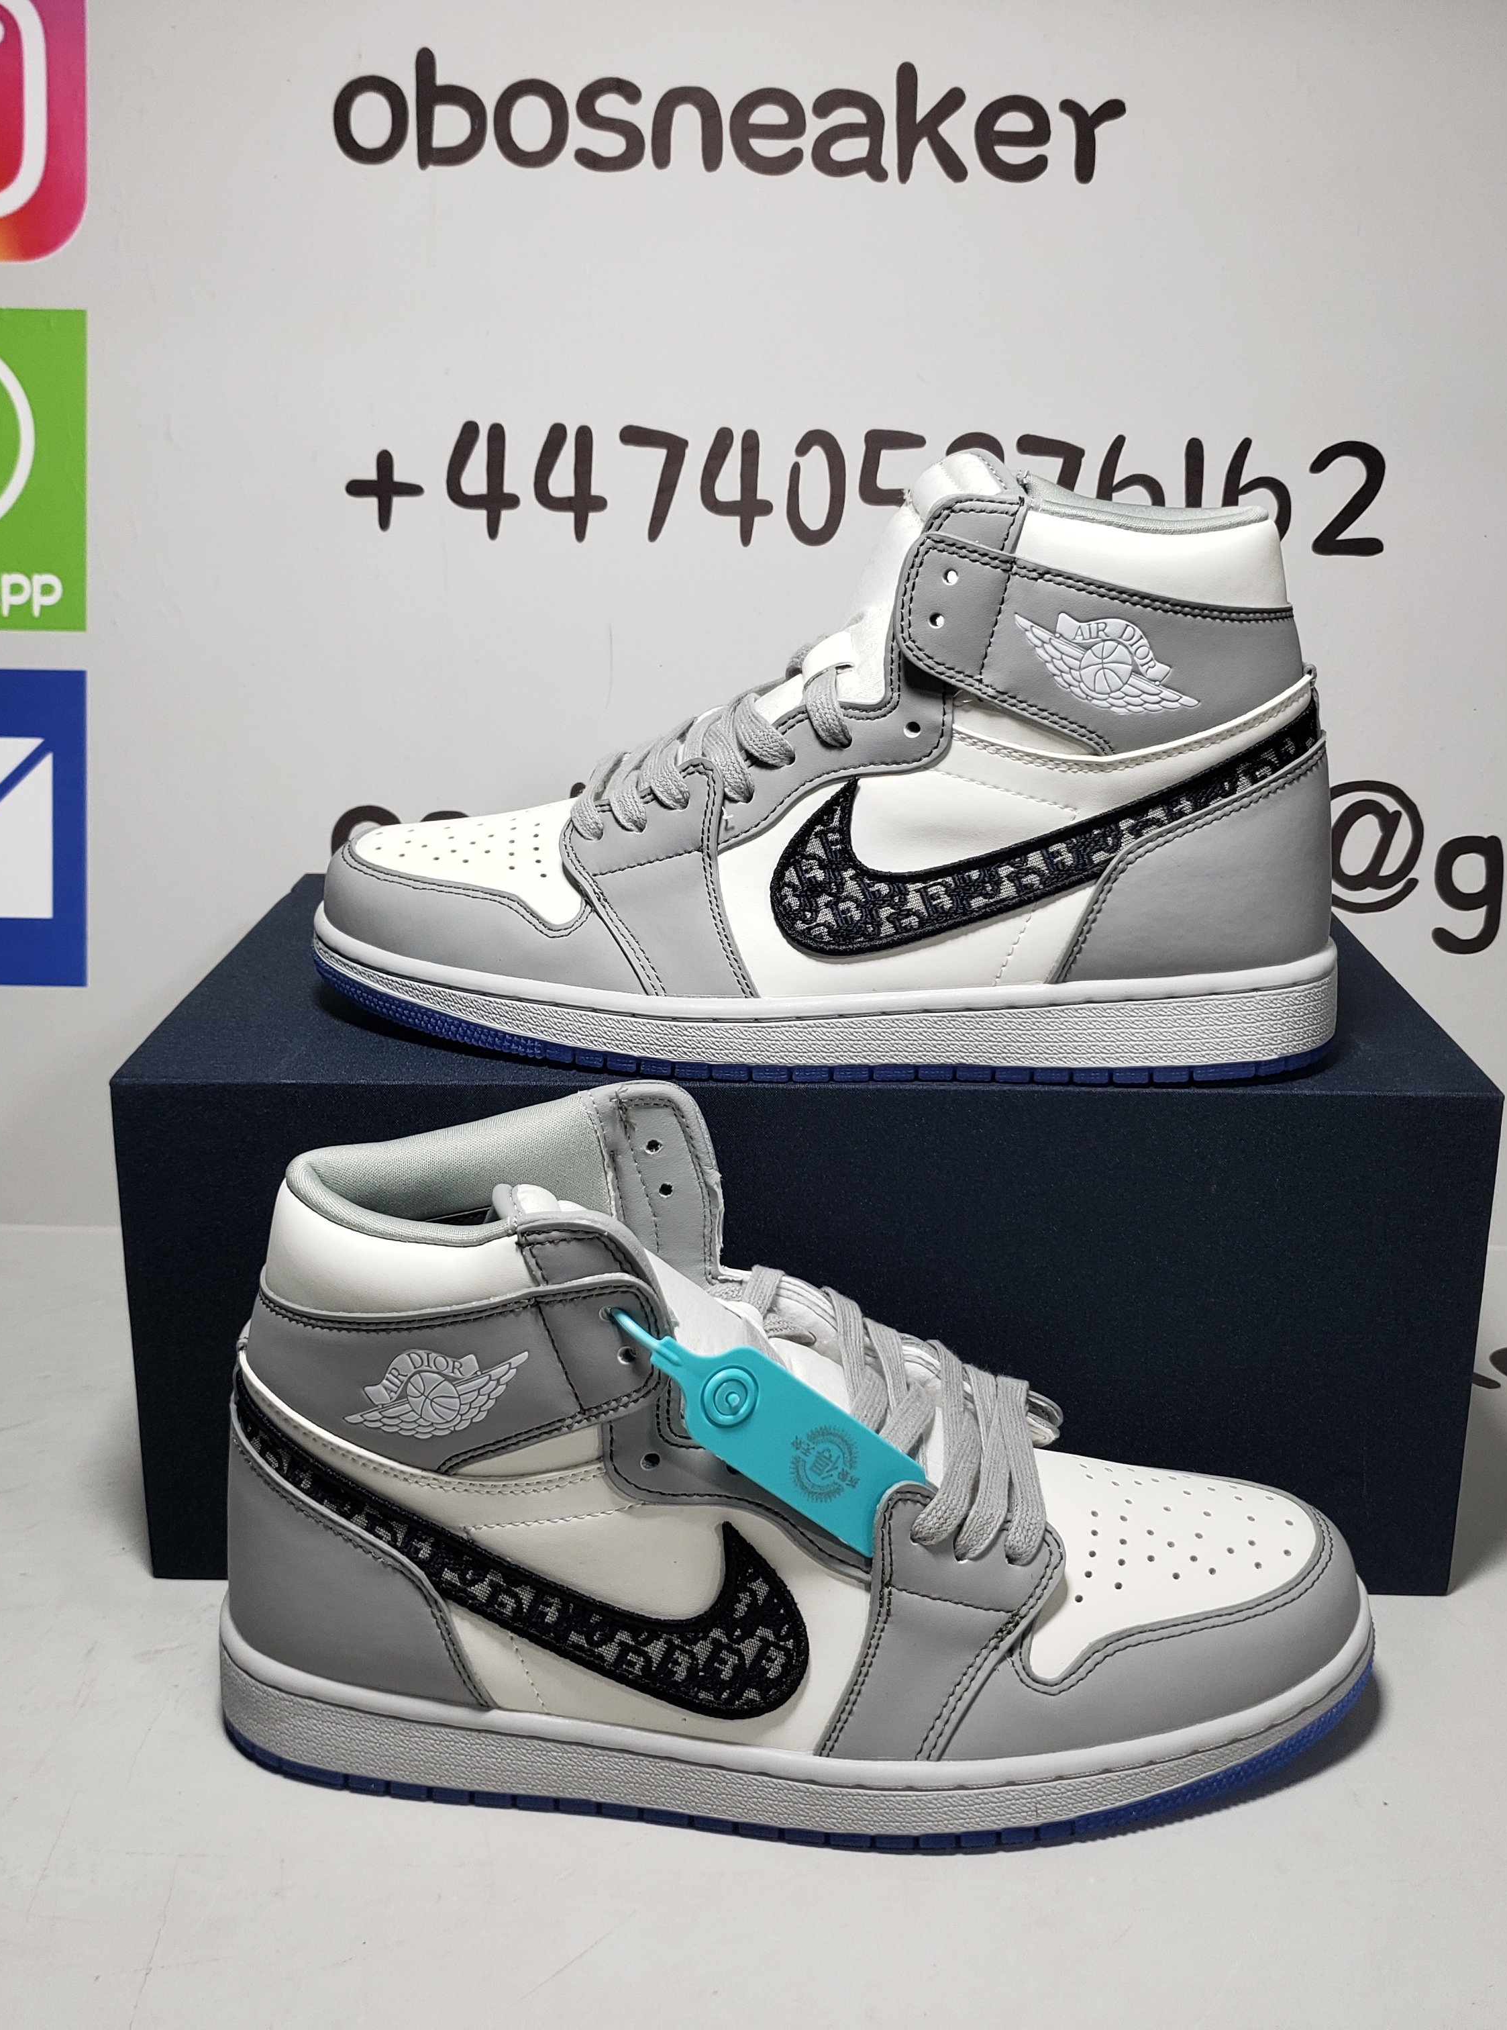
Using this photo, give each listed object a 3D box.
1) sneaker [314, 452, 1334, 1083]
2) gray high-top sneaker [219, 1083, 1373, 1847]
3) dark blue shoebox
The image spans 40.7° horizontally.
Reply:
[{"bbox_3d":[0.014,-0.072,0.554,0.290,0.158,0.107,2,18,7],"label":"sneaker"},{"bbox_3d":[0.012,0.103,0.496,0.291,0.159,0.108,1,18,2],"label":"gray high-top sneaker"},{"bbox_3d":[0.015,0.056,0.658,0.363,0.149,0.227,0,18,1],"label":"dark blue shoebox"}]

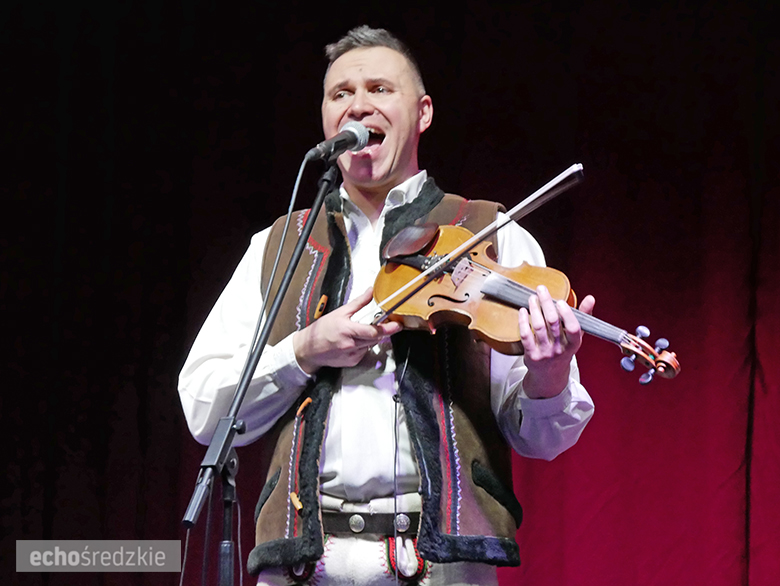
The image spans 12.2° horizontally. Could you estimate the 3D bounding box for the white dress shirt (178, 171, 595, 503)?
[{"bbox_3d":[-0.006,0.075,6.000,0.660,0.570,0.400,-1,-6,14],"label":"white dress shirt"}]

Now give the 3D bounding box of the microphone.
[{"bbox_3d":[-0.086,-0.245,5.910,0.052,0.052,0.185,-3,8,25],"label":"microphone"}]

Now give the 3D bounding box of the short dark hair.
[{"bbox_3d":[-0.024,-0.376,6.070,0.168,0.150,0.200,-2,-12,22],"label":"short dark hair"}]

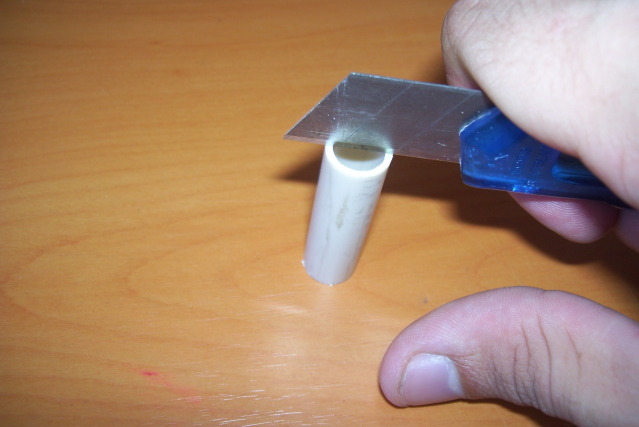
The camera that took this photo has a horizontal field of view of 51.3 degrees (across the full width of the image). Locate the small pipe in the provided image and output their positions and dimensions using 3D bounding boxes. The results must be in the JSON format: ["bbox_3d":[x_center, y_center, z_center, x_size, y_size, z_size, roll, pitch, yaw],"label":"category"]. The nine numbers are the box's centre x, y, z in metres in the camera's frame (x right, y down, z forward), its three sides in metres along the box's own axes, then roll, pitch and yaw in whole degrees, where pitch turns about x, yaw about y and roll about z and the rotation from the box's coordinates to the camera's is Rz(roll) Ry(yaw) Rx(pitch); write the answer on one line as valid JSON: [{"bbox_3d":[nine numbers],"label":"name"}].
[{"bbox_3d":[0.005,0.000,0.138,0.013,0.040,0.013,4,56,-6],"label":"small pipe"}]

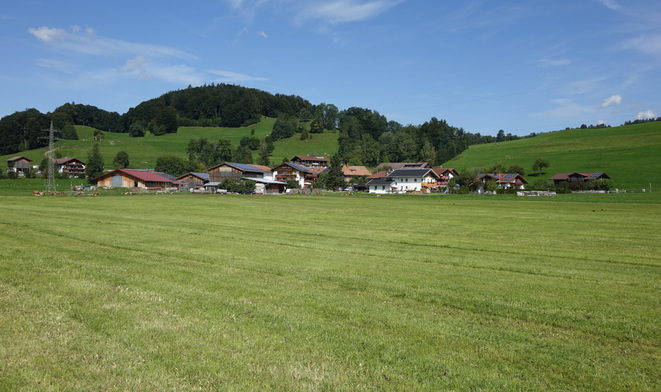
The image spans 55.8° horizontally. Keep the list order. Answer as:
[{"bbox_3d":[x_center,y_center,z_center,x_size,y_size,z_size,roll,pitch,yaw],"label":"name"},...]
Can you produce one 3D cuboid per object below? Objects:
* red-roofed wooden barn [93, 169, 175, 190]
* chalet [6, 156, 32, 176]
[{"bbox_3d":[-70.620,-5.860,225.000,19.570,7.390,21.370,0,1,11],"label":"red-roofed wooden barn"},{"bbox_3d":[-136.960,-12.670,275.000,8.200,9.480,8.400,0,1,32],"label":"chalet"}]

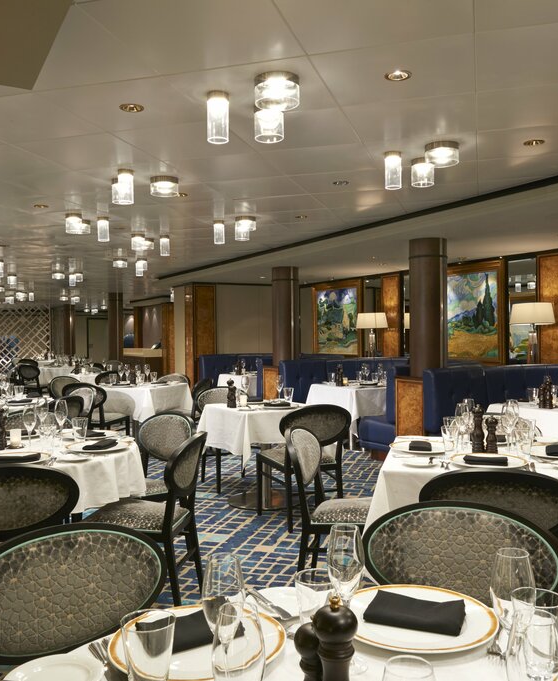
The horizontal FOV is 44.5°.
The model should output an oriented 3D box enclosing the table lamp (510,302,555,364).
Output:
[{"bbox_3d":[2.580,-0.040,6.930,0.440,0.680,0.440,0,0,0],"label":"table lamp"}]

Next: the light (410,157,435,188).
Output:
[{"bbox_3d":[0.877,-1.021,4.150,0.140,0.145,0.140,0,0,0],"label":"light"}]

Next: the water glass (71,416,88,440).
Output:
[{"bbox_3d":[-1.084,0.484,3.720,0.088,0.114,0.088,0,0,0],"label":"water glass"}]

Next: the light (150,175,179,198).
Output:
[{"bbox_3d":[-0.763,-1.030,4.560,0.187,0.121,0.187,0,0,0],"label":"light"}]

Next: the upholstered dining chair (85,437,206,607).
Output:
[{"bbox_3d":[-0.645,0.860,3.240,0.570,0.840,0.560,0,0,6],"label":"upholstered dining chair"}]

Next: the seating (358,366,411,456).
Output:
[{"bbox_3d":[1.535,0.753,7.372,1.200,1.020,0.660,0,0,-29],"label":"seating"}]

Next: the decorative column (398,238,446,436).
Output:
[{"bbox_3d":[1.452,0.141,6.756,0.390,2.250,0.390,0,0,-29],"label":"decorative column"}]

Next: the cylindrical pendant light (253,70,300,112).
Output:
[{"bbox_3d":[-0.006,-1.033,2.840,0.186,0.105,0.186,0,0,0],"label":"cylindrical pendant light"}]

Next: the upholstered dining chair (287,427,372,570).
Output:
[{"bbox_3d":[0.355,0.856,3.330,0.580,0.860,0.540,0,0,13],"label":"upholstered dining chair"}]

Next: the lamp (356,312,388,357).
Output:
[{"bbox_3d":[1.279,-0.035,9.350,0.440,0.680,0.440,0,0,0],"label":"lamp"}]

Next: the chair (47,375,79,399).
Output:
[{"bbox_3d":[-2.467,0.860,8.420,0.570,0.840,0.560,0,0,28],"label":"chair"}]

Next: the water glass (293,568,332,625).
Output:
[{"bbox_3d":[0.073,0.491,1.265,0.086,0.109,0.086,0,0,0],"label":"water glass"}]

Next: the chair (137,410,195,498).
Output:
[{"bbox_3d":[-0.833,0.851,3.932,0.530,0.835,0.570,0,0,44],"label":"chair"}]

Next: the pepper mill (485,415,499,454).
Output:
[{"bbox_3d":[0.999,0.437,3.190,0.056,0.178,0.056,0,0,0],"label":"pepper mill"}]

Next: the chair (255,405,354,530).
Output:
[{"bbox_3d":[0.166,0.841,4.768,0.530,0.835,0.570,0,0,-23],"label":"chair"}]

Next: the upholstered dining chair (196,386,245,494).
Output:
[{"bbox_3d":[-0.430,0.850,6.080,0.540,0.860,0.580,0,0,-25],"label":"upholstered dining chair"}]

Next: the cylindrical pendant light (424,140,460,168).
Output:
[{"bbox_3d":[0.922,-1.044,3.846,0.190,0.102,0.190,0,0,0],"label":"cylindrical pendant light"}]

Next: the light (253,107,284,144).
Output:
[{"bbox_3d":[-0.044,-1.013,3.170,0.137,0.152,0.137,0,0,0],"label":"light"}]

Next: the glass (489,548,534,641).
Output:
[{"bbox_3d":[0.343,0.424,1.000,0.067,0.225,0.067,0,0,0],"label":"glass"}]

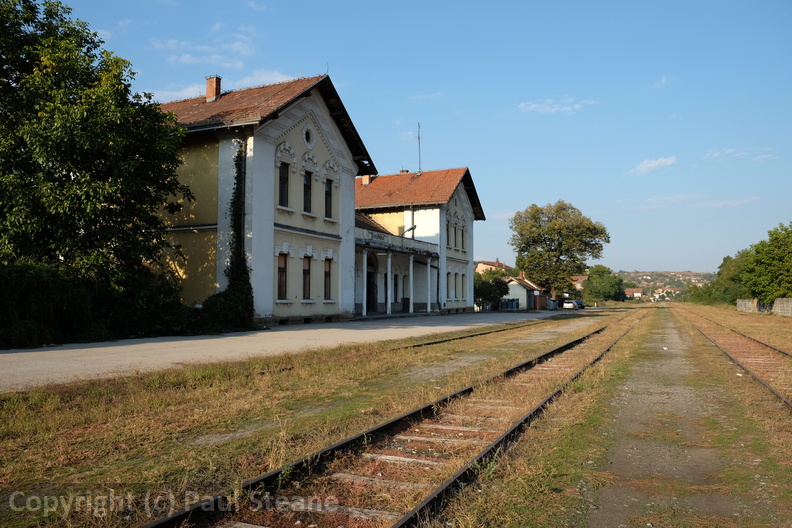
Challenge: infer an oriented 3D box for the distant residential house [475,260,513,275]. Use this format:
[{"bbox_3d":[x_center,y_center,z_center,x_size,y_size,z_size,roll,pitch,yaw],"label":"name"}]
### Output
[{"bbox_3d":[26.263,2.761,160.000,10.800,7.100,10.000,-1,-4,24],"label":"distant residential house"}]

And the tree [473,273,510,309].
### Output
[{"bbox_3d":[11.963,3.582,76.000,5.300,4.800,5.000,-1,-4,24],"label":"tree"}]

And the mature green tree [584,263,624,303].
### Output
[{"bbox_3d":[55.892,5.387,160.000,11.200,10.500,10.500,-1,-4,24],"label":"mature green tree"}]

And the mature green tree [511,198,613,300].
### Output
[{"bbox_3d":[25.598,-1.566,93.000,15.900,16.700,15.000,-1,-4,24],"label":"mature green tree"}]

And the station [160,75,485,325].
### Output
[{"bbox_3d":[-5.661,-3.156,50.045,15.850,15.070,39.950,-1,-4,24],"label":"station"}]

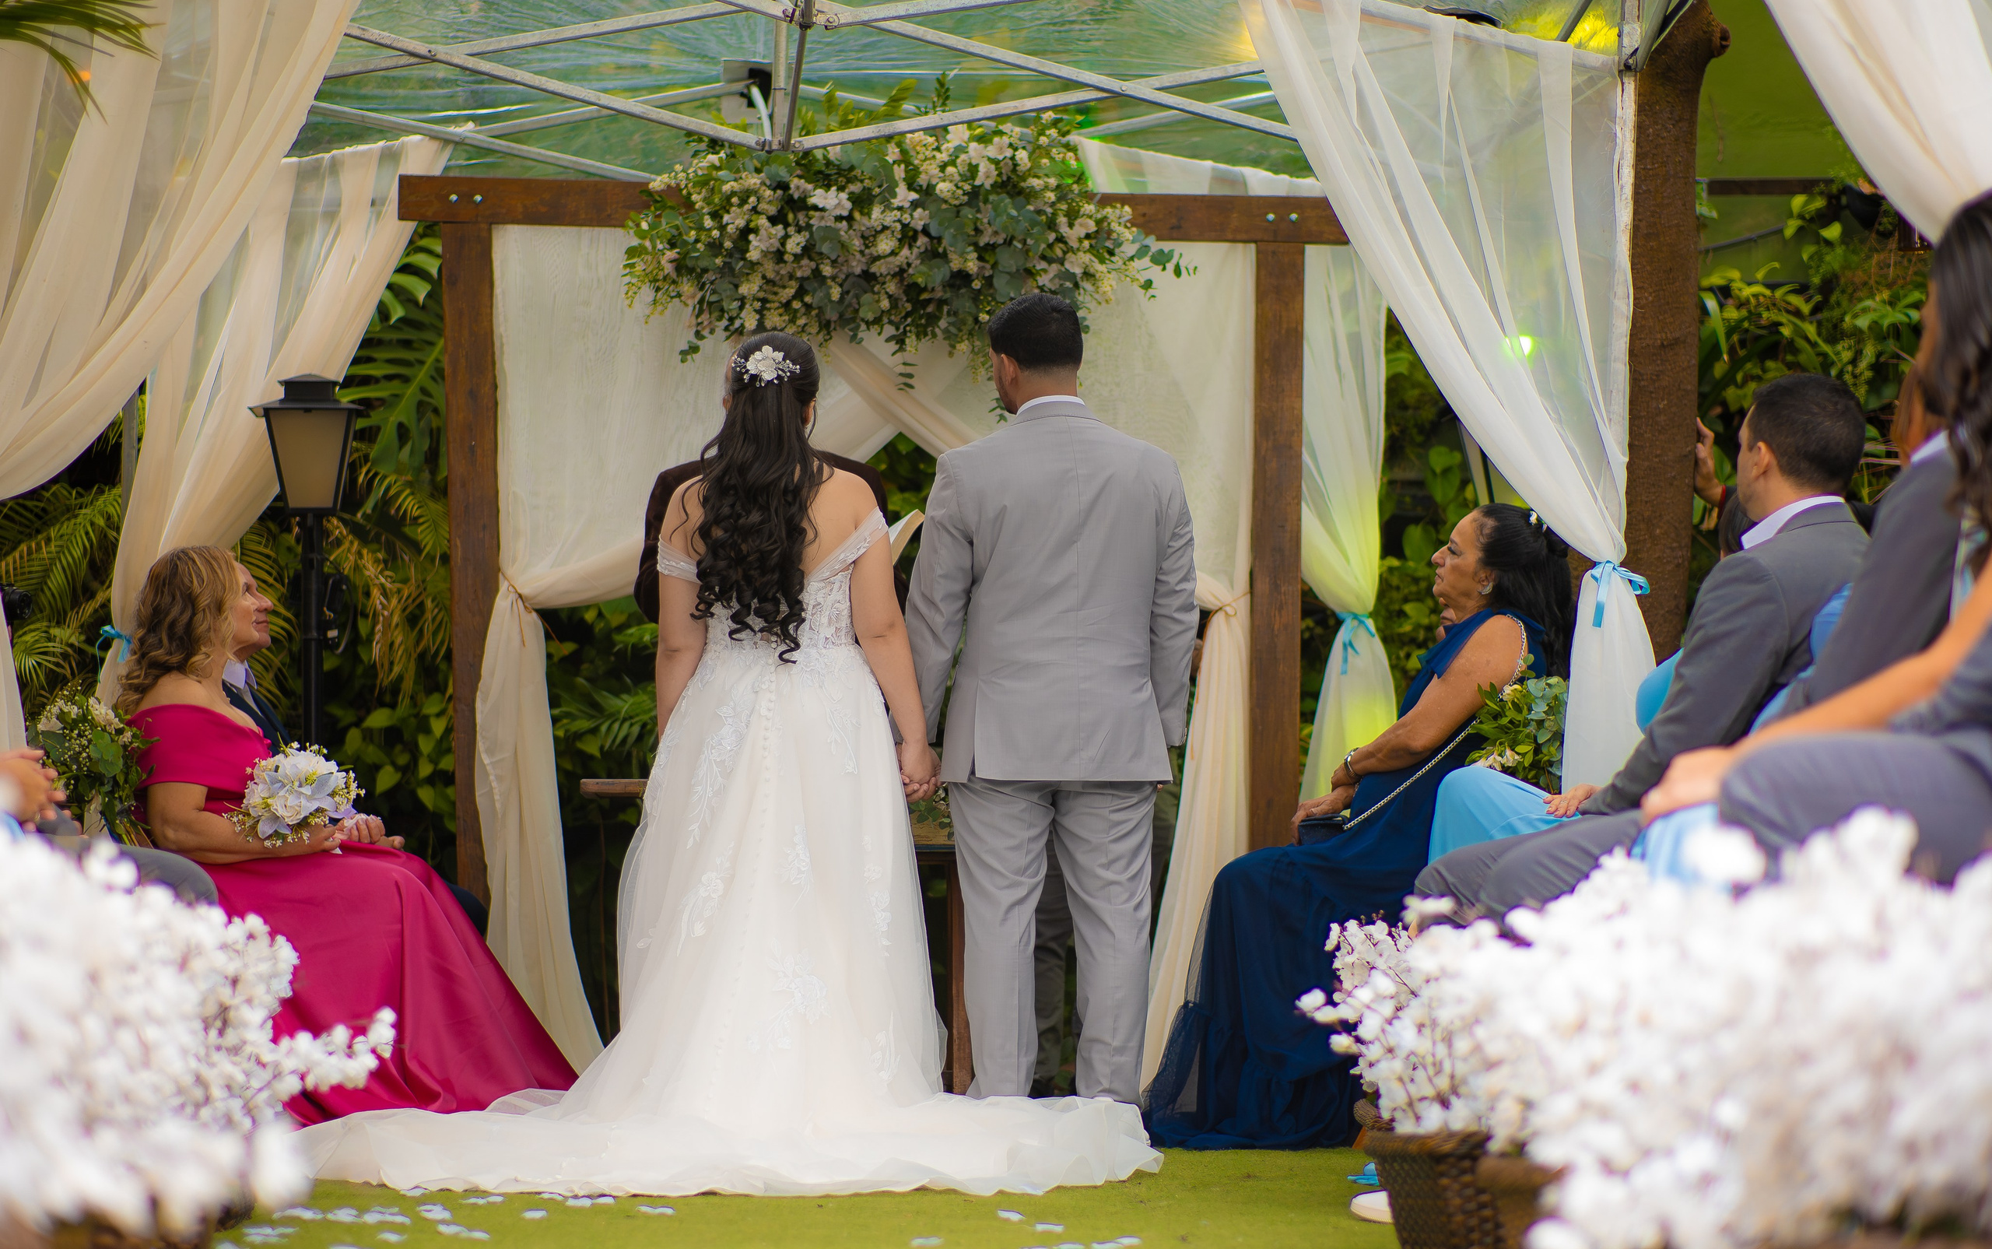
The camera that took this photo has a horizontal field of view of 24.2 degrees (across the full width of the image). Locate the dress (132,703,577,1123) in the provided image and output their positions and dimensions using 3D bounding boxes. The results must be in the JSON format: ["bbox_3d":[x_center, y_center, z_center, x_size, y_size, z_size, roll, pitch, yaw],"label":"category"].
[{"bbox_3d":[-1.350,0.600,9.750,0.900,0.880,0.600,0,-1,-9],"label":"dress"}]

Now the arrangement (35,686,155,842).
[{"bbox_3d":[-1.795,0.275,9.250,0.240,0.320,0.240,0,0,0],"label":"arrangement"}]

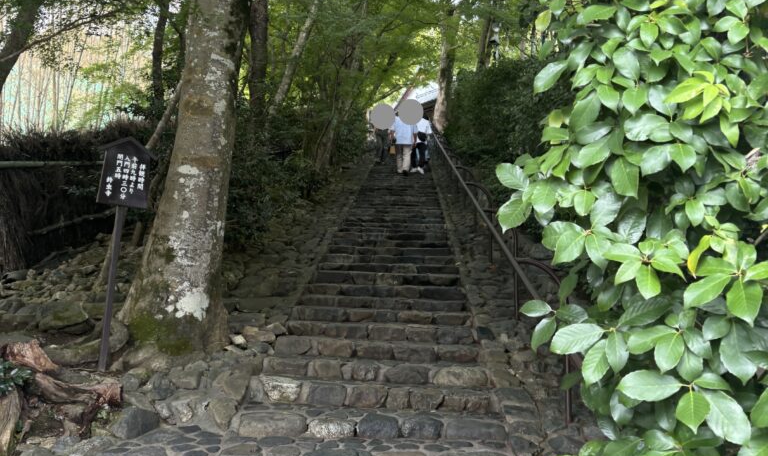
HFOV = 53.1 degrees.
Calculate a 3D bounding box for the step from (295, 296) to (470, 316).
[{"bbox_3d":[-0.012,0.729,7.084,1.531,0.128,0.420,1,-8,2],"label":"step"}]

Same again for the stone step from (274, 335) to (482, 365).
[{"bbox_3d":[-0.042,0.952,5.871,1.520,0.143,0.420,1,-8,2],"label":"stone step"}]

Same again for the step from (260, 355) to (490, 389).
[{"bbox_3d":[-0.052,1.023,5.457,1.559,0.148,0.420,1,-8,2],"label":"step"}]

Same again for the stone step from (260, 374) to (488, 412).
[{"bbox_3d":[-0.057,1.087,5.013,1.490,0.156,0.420,1,-8,2],"label":"stone step"}]

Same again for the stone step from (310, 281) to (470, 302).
[{"bbox_3d":[0.030,0.661,7.566,1.514,0.143,0.420,1,-8,2],"label":"stone step"}]

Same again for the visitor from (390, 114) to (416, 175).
[{"bbox_3d":[0.487,-2.103,18.321,0.560,1.714,0.400,1,-8,2],"label":"visitor"}]

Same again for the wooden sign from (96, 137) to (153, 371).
[{"bbox_3d":[-1.765,0.153,5.084,0.370,1.556,0.120,5,-8,-10],"label":"wooden sign"}]

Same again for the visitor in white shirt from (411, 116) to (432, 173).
[{"bbox_3d":[0.905,-2.107,18.414,0.500,1.612,0.420,1,-8,2],"label":"visitor in white shirt"}]

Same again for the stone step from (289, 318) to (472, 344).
[{"bbox_3d":[-0.018,0.872,6.305,1.485,0.138,0.420,1,-8,2],"label":"stone step"}]

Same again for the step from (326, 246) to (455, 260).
[{"bbox_3d":[0.085,0.345,9.477,1.508,0.138,0.420,1,-8,2],"label":"step"}]

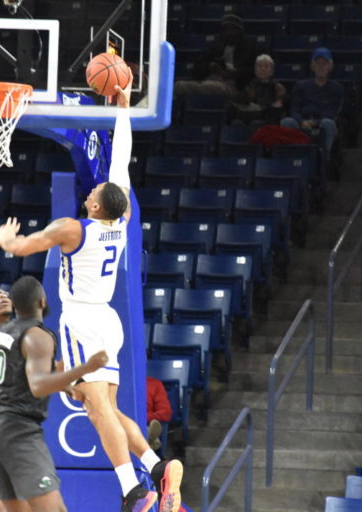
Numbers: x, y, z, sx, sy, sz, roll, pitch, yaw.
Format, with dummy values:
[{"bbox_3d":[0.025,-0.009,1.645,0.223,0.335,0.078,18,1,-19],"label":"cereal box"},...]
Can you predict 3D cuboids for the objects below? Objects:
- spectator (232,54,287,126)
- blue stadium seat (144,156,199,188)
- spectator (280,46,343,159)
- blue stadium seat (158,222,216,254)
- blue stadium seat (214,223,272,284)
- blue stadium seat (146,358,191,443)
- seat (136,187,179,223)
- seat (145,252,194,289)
[{"bbox_3d":[0.706,-1.297,50.122,0.500,1.162,0.800,1,-2,12],"label":"spectator"},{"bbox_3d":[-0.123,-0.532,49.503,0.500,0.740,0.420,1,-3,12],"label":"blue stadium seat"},{"bbox_3d":[1.212,-1.336,50.882,0.580,1.250,0.800,1,-2,12],"label":"spectator"},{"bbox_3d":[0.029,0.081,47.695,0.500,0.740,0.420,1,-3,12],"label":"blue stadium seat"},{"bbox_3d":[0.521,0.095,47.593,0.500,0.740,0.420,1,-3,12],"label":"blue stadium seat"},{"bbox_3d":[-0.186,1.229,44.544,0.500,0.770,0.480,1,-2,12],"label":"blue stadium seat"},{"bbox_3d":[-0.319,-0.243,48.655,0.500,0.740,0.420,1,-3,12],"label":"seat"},{"bbox_3d":[-0.167,0.369,46.067,0.500,0.780,0.500,1,-2,12],"label":"seat"}]

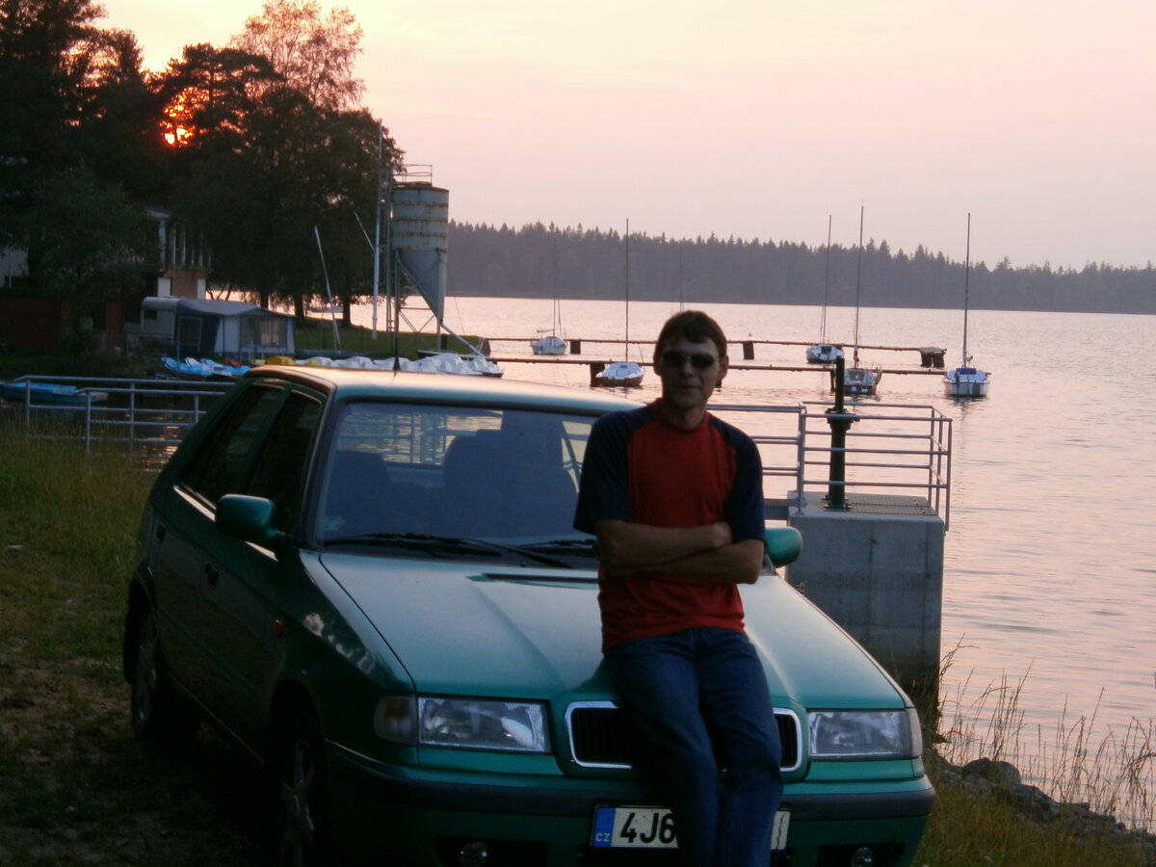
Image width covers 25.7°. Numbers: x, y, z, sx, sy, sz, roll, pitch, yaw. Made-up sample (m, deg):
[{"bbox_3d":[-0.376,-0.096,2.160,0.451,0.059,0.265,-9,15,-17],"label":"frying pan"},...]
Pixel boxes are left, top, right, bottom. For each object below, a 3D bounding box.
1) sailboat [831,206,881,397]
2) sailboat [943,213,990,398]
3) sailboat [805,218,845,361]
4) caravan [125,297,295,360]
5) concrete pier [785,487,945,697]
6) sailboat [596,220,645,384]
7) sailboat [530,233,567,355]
[{"bbox_3d":[12.800,-6.116,115.339,2.150,8.370,6.000,2,3,10],"label":"sailboat"},{"bbox_3d":[17.800,-5.907,115.351,2.050,8.190,6.000,2,3,5],"label":"sailboat"},{"bbox_3d":[16.174,-9.371,163.732,2.350,9.510,6.600,1,3,-3],"label":"sailboat"},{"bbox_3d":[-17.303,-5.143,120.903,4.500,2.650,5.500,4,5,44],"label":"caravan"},{"bbox_3d":[3.294,1.822,29.733,1.690,1.950,3.470,2,3,5],"label":"concrete pier"},{"bbox_3d":[2.094,-5.976,115.848,2.000,7.520,5.400,2,3,17],"label":"sailboat"},{"bbox_3d":[-1.775,-9.172,166.748,2.100,7.910,5.600,2,3,16],"label":"sailboat"}]

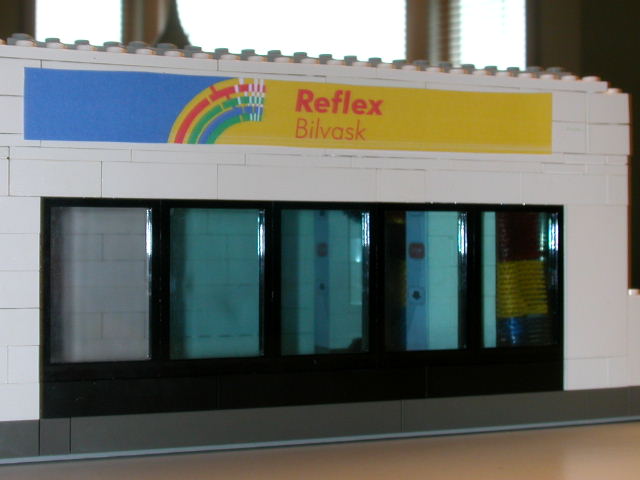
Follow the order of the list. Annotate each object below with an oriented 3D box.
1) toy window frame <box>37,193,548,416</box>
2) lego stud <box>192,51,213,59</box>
[{"bbox_3d":[0.000,0.018,0.340,0.160,0.058,0.008,0,0,-22],"label":"toy window frame"},{"bbox_3d":[-0.033,-0.051,0.327,0.005,0.002,0.005,0,0,-22],"label":"lego stud"}]

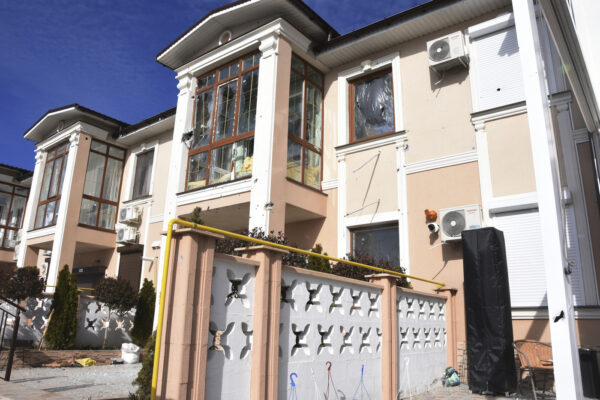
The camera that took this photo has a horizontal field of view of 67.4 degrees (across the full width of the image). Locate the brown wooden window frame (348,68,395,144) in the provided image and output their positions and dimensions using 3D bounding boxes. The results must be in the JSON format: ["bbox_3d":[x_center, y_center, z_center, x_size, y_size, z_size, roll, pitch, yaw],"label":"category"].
[{"bbox_3d":[1.554,-2.010,9.678,1.081,1.535,0.121,-10,-19,36],"label":"brown wooden window frame"}]

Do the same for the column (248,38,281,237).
[{"bbox_3d":[-0.608,-0.283,8.641,0.545,6.312,0.444,-10,-19,36],"label":"column"}]

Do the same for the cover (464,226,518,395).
[{"bbox_3d":[2.725,1.562,6.497,0.505,2.252,0.485,-10,-19,36],"label":"cover"}]

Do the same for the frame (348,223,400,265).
[{"bbox_3d":[1.477,1.207,8.773,1.081,1.515,0.121,-10,-19,36],"label":"frame"}]

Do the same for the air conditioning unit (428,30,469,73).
[{"bbox_3d":[2.816,-2.811,8.570,0.687,0.535,0.273,-10,-19,36],"label":"air conditioning unit"}]

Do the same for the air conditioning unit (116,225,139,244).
[{"bbox_3d":[-5.308,1.084,13.773,0.707,0.444,0.263,-10,-19,36],"label":"air conditioning unit"}]

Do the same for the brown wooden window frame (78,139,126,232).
[{"bbox_3d":[-6.300,-0.475,14.388,0.121,2.878,1.313,-10,-19,36],"label":"brown wooden window frame"}]

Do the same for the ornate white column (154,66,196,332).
[{"bbox_3d":[-2.712,0.053,10.194,0.545,6.363,0.444,-10,-19,36],"label":"ornate white column"}]

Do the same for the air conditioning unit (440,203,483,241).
[{"bbox_3d":[2.771,0.420,7.635,0.687,0.535,0.273,-10,-19,36],"label":"air conditioning unit"}]

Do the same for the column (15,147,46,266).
[{"bbox_3d":[-8.839,1.315,14.803,0.545,6.010,0.444,-10,-19,36],"label":"column"}]

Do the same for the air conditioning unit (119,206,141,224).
[{"bbox_3d":[-5.273,0.473,13.929,0.707,0.444,0.263,-10,-19,36],"label":"air conditioning unit"}]

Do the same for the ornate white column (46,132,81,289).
[{"bbox_3d":[-6.920,0.987,13.393,0.545,6.010,0.444,-10,-19,36],"label":"ornate white column"}]

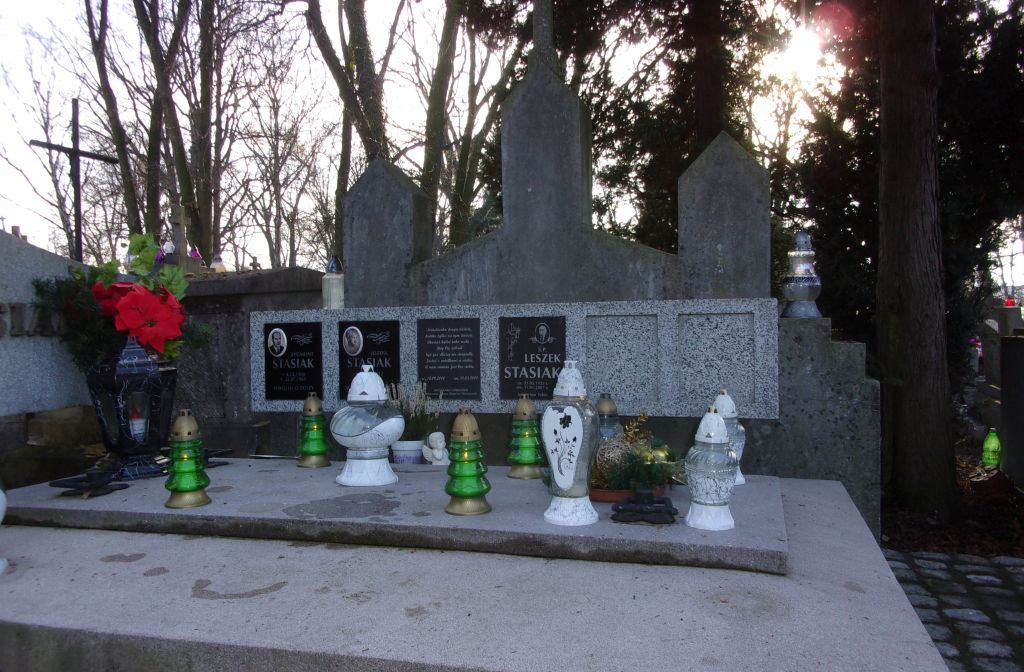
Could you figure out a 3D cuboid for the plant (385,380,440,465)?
[{"bbox_3d":[-0.358,0.308,2.950,0.190,0.300,0.180,-1,-1,0],"label":"plant"}]

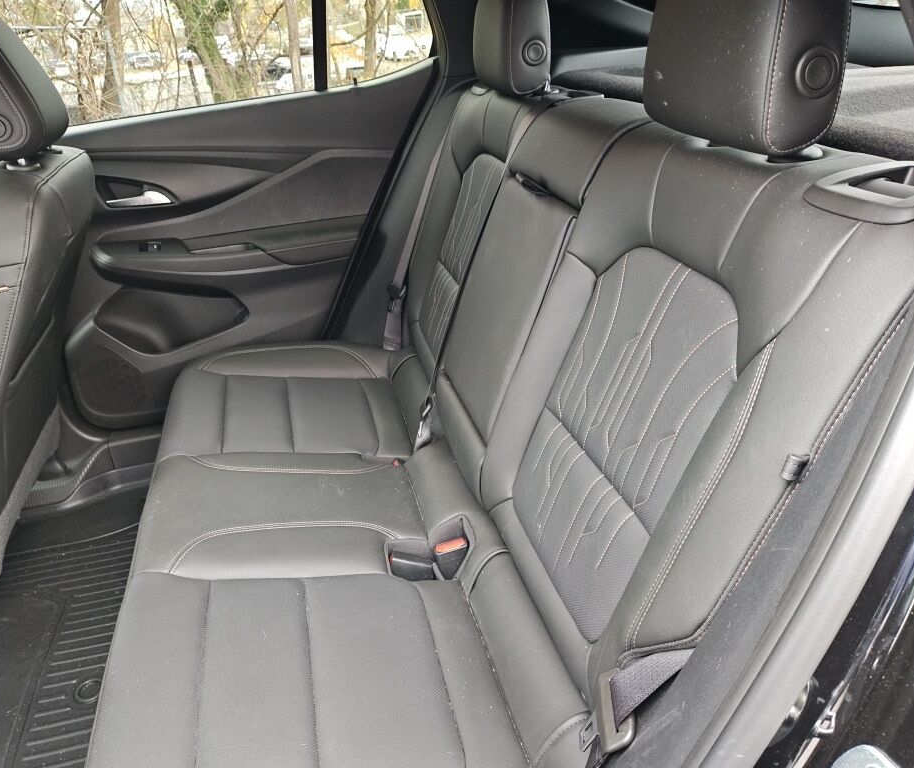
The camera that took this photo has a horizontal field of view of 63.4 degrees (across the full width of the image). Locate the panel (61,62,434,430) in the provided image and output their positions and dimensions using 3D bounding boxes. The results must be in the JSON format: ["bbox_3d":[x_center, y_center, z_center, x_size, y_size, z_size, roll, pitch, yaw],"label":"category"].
[{"bbox_3d":[-0.472,-0.278,1.584,0.891,0.743,0.150,-6,26,-12],"label":"panel"}]

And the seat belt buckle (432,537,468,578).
[{"bbox_3d":[-0.003,0.266,1.083,0.046,0.070,0.025,-13,28,-8],"label":"seat belt buckle"}]

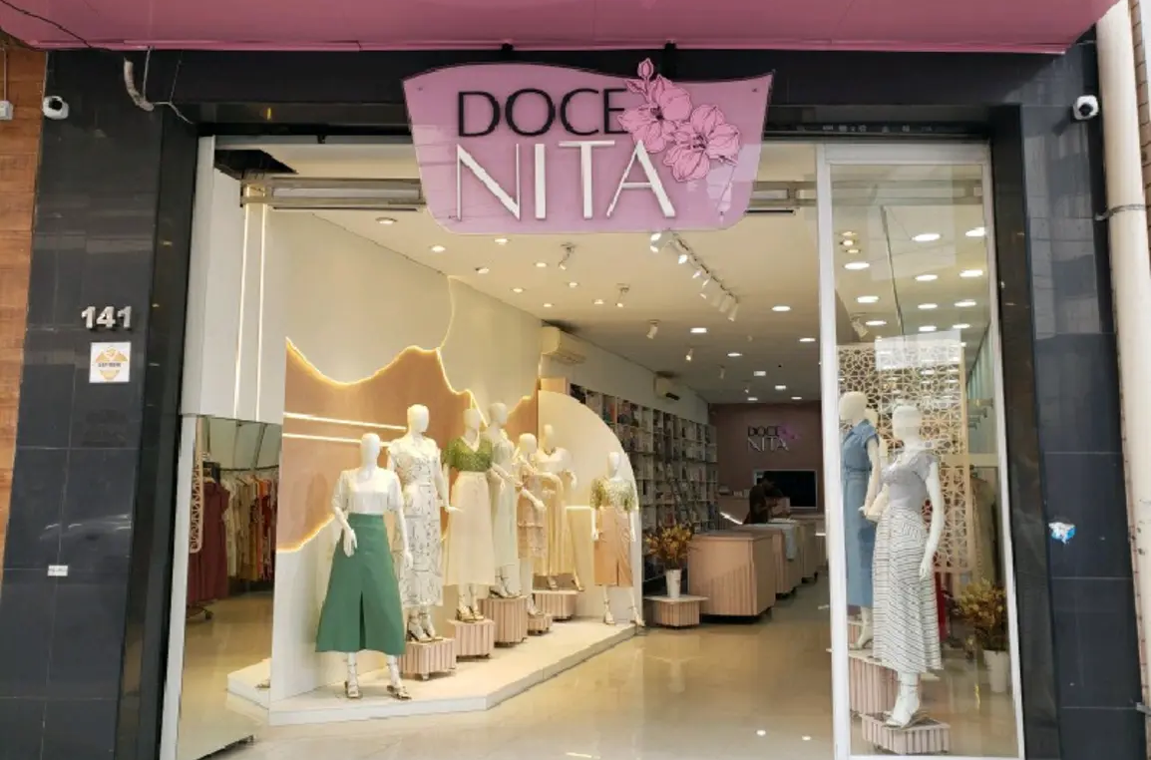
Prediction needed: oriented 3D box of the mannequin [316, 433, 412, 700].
[{"bbox_3d":[-1.474,1.255,5.985,0.600,1.770,0.420,3,-7,-20],"label":"mannequin"}]

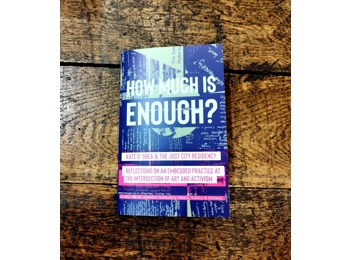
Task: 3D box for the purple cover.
[{"bbox_3d":[-0.003,-0.002,0.291,0.127,0.016,0.200,-1,81,6],"label":"purple cover"}]

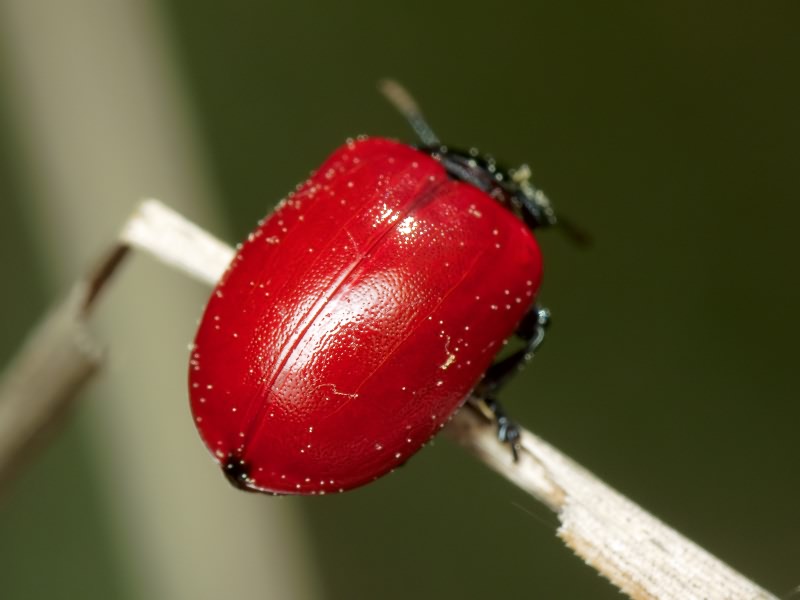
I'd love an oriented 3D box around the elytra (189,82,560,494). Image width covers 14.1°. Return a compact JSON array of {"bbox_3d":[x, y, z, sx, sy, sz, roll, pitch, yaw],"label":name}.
[{"bbox_3d":[-0.001,0.000,0.075,0.007,0.005,0.011,33,64,13],"label":"elytra"}]

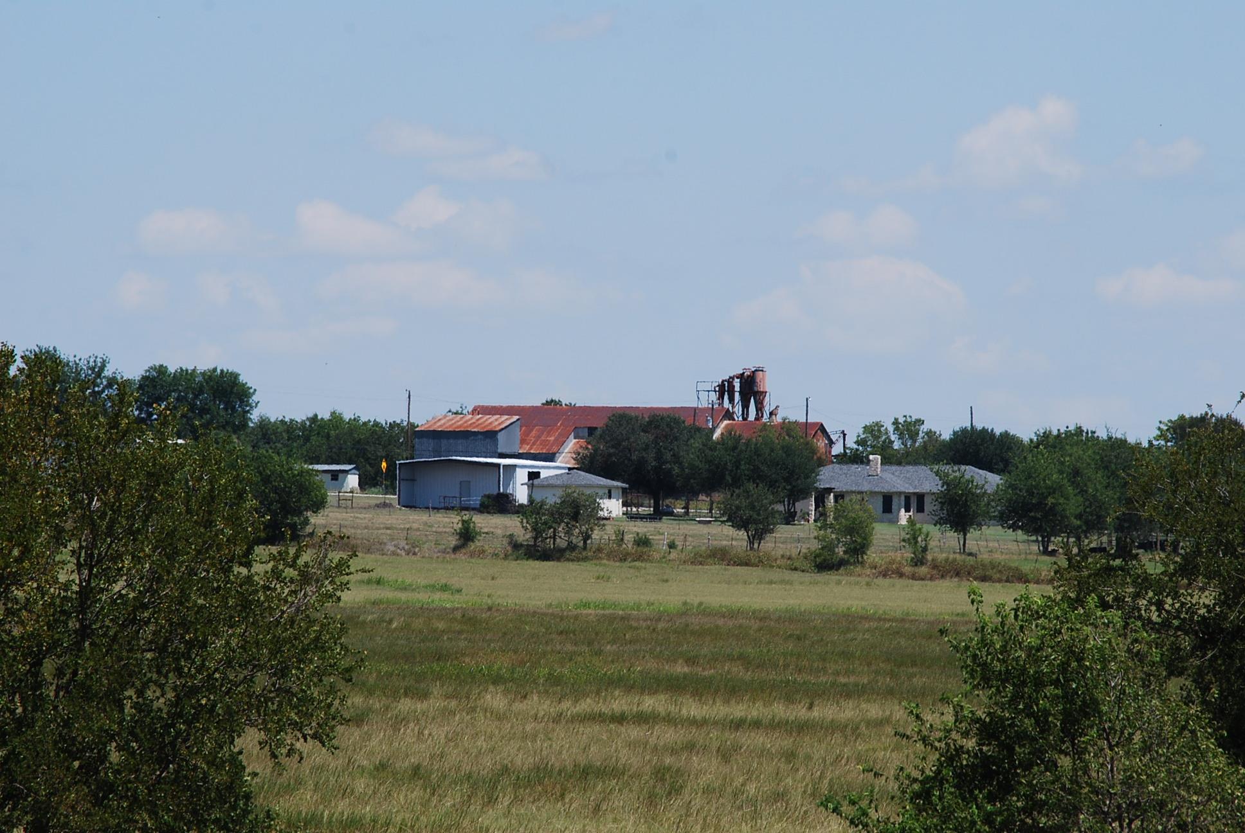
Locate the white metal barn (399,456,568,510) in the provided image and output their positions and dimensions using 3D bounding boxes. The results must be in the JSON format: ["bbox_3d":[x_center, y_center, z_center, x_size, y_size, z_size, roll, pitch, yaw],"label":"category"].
[{"bbox_3d":[-11.423,5.430,853.000,9.400,4.250,12.800,0,0,25],"label":"white metal barn"}]

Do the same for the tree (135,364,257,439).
[{"bbox_3d":[-41.521,0.851,1010.000,11.820,11.920,11.230,0,0,0],"label":"tree"}]

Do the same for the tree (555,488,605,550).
[{"bbox_3d":[-3.035,7.357,745.000,3.630,4.530,3.450,0,0,0],"label":"tree"}]

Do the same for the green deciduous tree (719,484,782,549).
[{"bbox_3d":[8.800,6.890,715.000,4.150,4.690,3.940,0,0,0],"label":"green deciduous tree"}]

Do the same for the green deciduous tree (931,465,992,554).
[{"bbox_3d":[23.987,6.605,735.000,4.410,6.330,4.180,0,0,0],"label":"green deciduous tree"}]

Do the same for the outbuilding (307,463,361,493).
[{"bbox_3d":[-30.110,6.410,1070.000,5.200,3.000,3.600,0,0,17],"label":"outbuilding"}]

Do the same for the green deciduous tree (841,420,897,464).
[{"bbox_3d":[23.290,4.610,985.000,5.350,8.480,5.080,0,0,0],"label":"green deciduous tree"}]

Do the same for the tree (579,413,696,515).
[{"bbox_3d":[1.345,3.836,845.000,9.730,8.310,9.250,0,0,0],"label":"tree"}]

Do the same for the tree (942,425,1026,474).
[{"bbox_3d":[33.050,4.800,950.000,7.650,8.000,7.270,0,0,0],"label":"tree"}]

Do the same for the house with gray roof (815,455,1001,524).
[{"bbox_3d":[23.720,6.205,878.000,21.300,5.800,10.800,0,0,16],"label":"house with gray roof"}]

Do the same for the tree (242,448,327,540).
[{"bbox_3d":[-24.046,5.611,740.000,6.170,6.790,5.860,0,0,0],"label":"tree"}]

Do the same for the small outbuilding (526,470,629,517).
[{"bbox_3d":[-3.980,6.610,886.000,8.790,4.020,8.200,0,0,0],"label":"small outbuilding"}]

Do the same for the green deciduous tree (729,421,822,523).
[{"bbox_3d":[12.680,4.630,860.000,7.490,8.290,7.120,0,0,0],"label":"green deciduous tree"}]

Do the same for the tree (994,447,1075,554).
[{"bbox_3d":[27.960,5.710,705.000,5.550,7.330,5.270,0,0,0],"label":"tree"}]

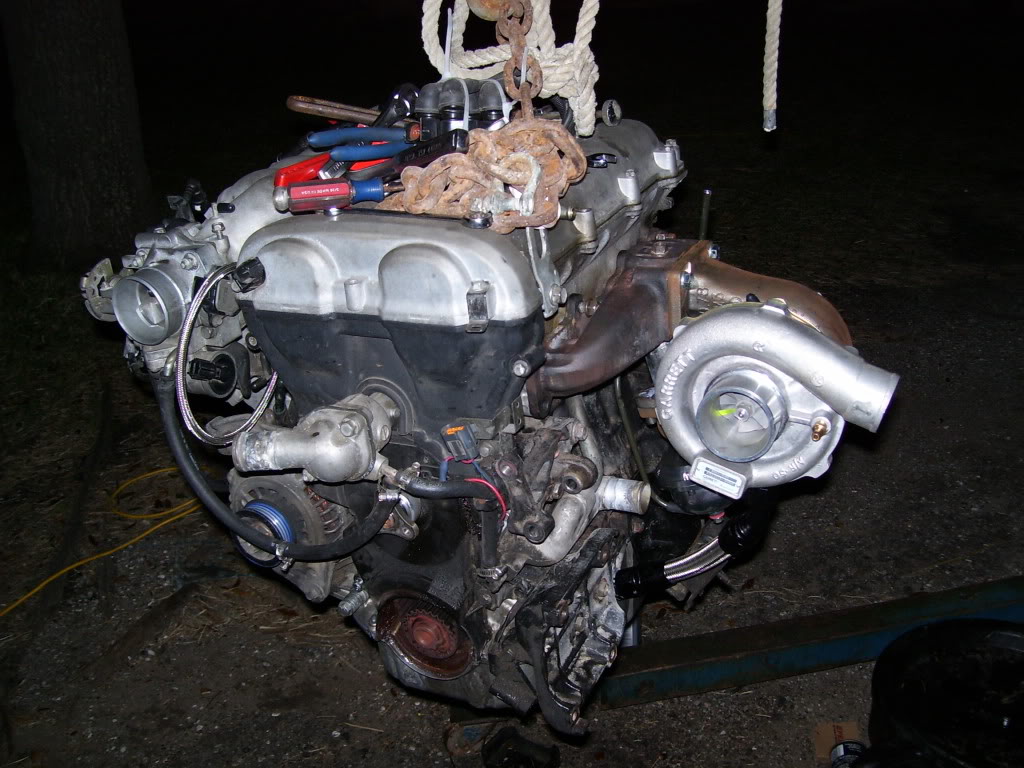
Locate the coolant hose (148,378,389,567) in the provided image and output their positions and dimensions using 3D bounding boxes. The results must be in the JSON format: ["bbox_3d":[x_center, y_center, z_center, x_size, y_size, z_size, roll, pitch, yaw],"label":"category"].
[{"bbox_3d":[-0.225,0.074,0.953,0.245,0.160,0.095,6,23,20],"label":"coolant hose"}]

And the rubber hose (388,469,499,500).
[{"bbox_3d":[-0.061,0.087,0.923,0.095,0.028,0.028,2,22,9],"label":"rubber hose"}]

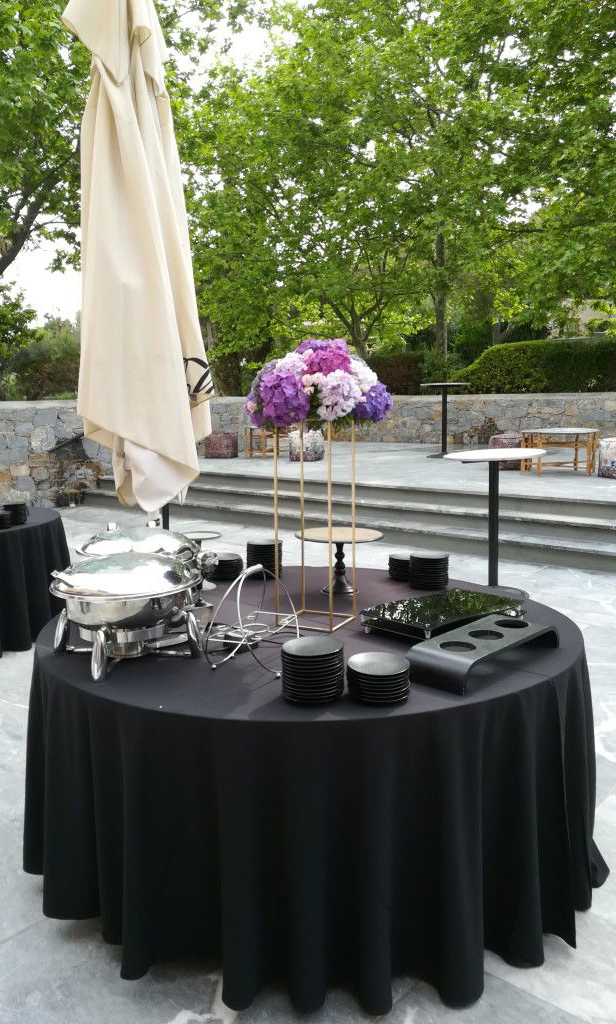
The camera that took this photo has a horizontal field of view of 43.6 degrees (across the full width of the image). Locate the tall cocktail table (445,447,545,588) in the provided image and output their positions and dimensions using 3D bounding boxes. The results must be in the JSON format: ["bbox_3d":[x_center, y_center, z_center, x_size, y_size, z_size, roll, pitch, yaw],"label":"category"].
[{"bbox_3d":[1.365,0.105,5.620,0.740,1.070,0.740,-1,9,0],"label":"tall cocktail table"}]

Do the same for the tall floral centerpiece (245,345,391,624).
[{"bbox_3d":[0.043,-0.094,2.643,0.490,0.960,0.480,4,10,30],"label":"tall floral centerpiece"}]

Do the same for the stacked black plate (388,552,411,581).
[{"bbox_3d":[0.423,0.234,3.260,0.163,0.090,0.163,0,8,7],"label":"stacked black plate"}]

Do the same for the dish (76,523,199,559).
[{"bbox_3d":[-0.618,0.203,2.853,0.490,0.310,0.450,-1,8,0],"label":"dish"}]

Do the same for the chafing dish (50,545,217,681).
[{"bbox_3d":[-0.522,0.275,2.373,0.520,0.320,0.460,-6,10,-30],"label":"chafing dish"}]

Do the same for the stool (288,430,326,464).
[{"bbox_3d":[-0.020,-1.019,11.768,0.460,0.450,0.460,1,8,13],"label":"stool"}]

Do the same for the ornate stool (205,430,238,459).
[{"bbox_3d":[-1.357,-1.064,12.063,0.510,0.410,0.510,-1,9,0],"label":"ornate stool"}]

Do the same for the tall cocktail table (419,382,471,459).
[{"bbox_3d":[2.099,-1.392,11.772,0.780,1.100,0.780,0,8,10],"label":"tall cocktail table"}]

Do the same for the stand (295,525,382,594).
[{"bbox_3d":[0.124,0.203,3.019,0.350,0.232,0.350,-1,8,2],"label":"stand"}]

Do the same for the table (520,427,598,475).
[{"bbox_3d":[3.058,-0.725,9.313,0.950,0.520,0.950,1,9,18],"label":"table"}]

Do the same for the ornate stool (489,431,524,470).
[{"bbox_3d":[2.507,-0.746,9.502,0.510,0.410,0.510,0,9,5],"label":"ornate stool"}]

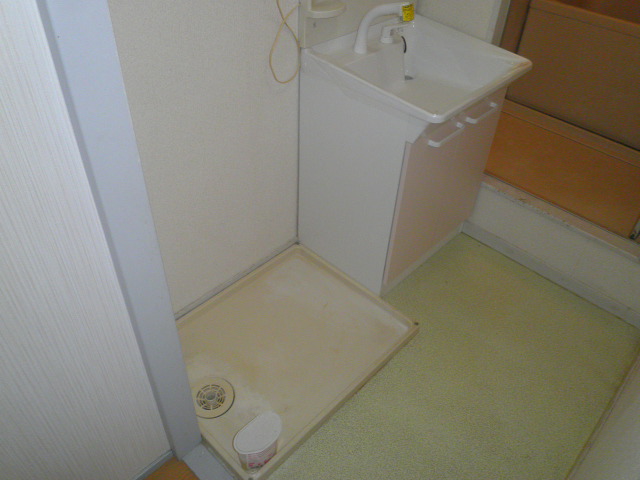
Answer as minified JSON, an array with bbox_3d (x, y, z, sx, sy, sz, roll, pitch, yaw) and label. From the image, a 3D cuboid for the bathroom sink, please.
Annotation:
[{"bbox_3d":[0.341,-0.567,1.666,0.535,0.190,0.605,33,49,31],"label":"bathroom sink"}]

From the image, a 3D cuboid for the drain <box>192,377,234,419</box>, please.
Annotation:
[{"bbox_3d":[-0.342,0.507,1.533,0.140,0.020,0.140,2,41,-1],"label":"drain"}]

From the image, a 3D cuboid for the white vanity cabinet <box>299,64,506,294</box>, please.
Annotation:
[{"bbox_3d":[0.306,-0.291,1.926,0.480,0.770,0.600,33,49,31],"label":"white vanity cabinet"}]

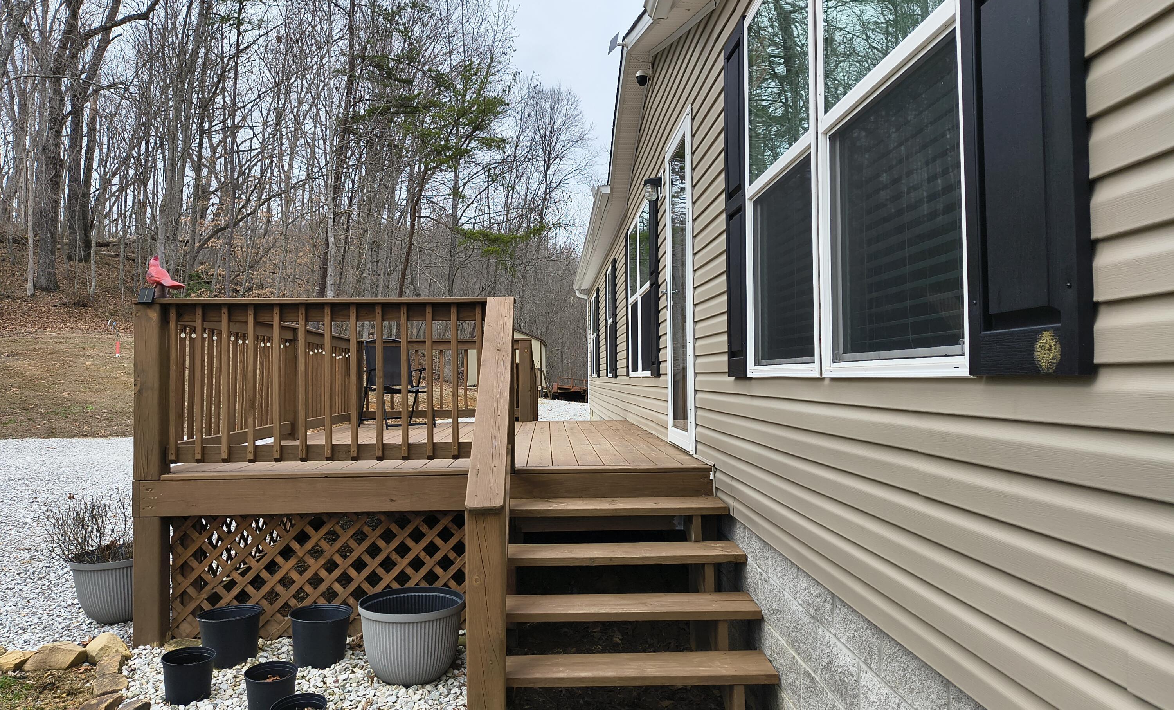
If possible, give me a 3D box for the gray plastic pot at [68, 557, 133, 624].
[{"bbox_3d":[-2.828,1.396,5.100,0.520,0.385,0.520,0,-1,-3],"label":"gray plastic pot"}]

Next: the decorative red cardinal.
[{"bbox_3d":[-2.249,-0.418,4.520,0.230,0.225,0.120,-1,-2,23],"label":"decorative red cardinal"}]

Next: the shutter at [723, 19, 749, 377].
[{"bbox_3d":[0.704,-0.703,3.960,0.030,1.610,0.363,0,-1,-3],"label":"shutter"}]

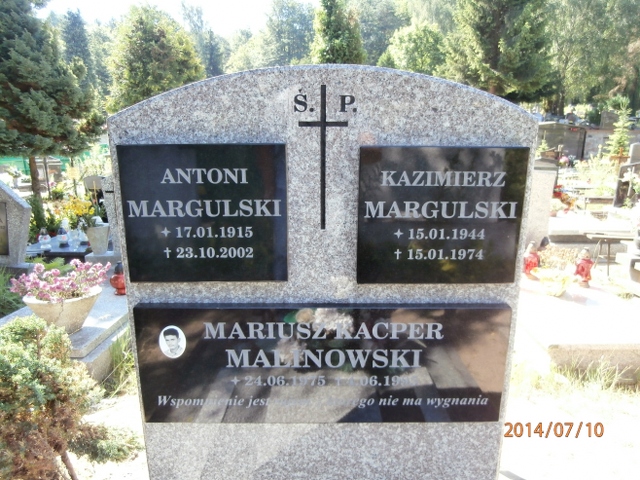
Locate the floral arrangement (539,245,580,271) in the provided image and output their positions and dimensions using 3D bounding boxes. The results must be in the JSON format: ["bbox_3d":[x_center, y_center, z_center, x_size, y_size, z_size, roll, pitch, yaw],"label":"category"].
[{"bbox_3d":[1.720,0.133,3.200,0.260,0.180,0.220,0,14,0],"label":"floral arrangement"}]

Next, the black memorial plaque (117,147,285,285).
[{"bbox_3d":[-0.258,-0.057,1.014,0.368,0.313,0.025,0,14,0],"label":"black memorial plaque"}]

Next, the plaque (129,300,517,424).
[{"bbox_3d":[0.009,0.310,1.108,0.900,0.307,0.030,0,14,0],"label":"plaque"}]

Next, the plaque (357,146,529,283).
[{"bbox_3d":[0.274,-0.052,1.018,0.368,0.313,0.025,0,14,0],"label":"plaque"}]

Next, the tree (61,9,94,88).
[{"bbox_3d":[-15.469,-10.277,28.304,3.200,8.243,3.200,0,14,0],"label":"tree"}]

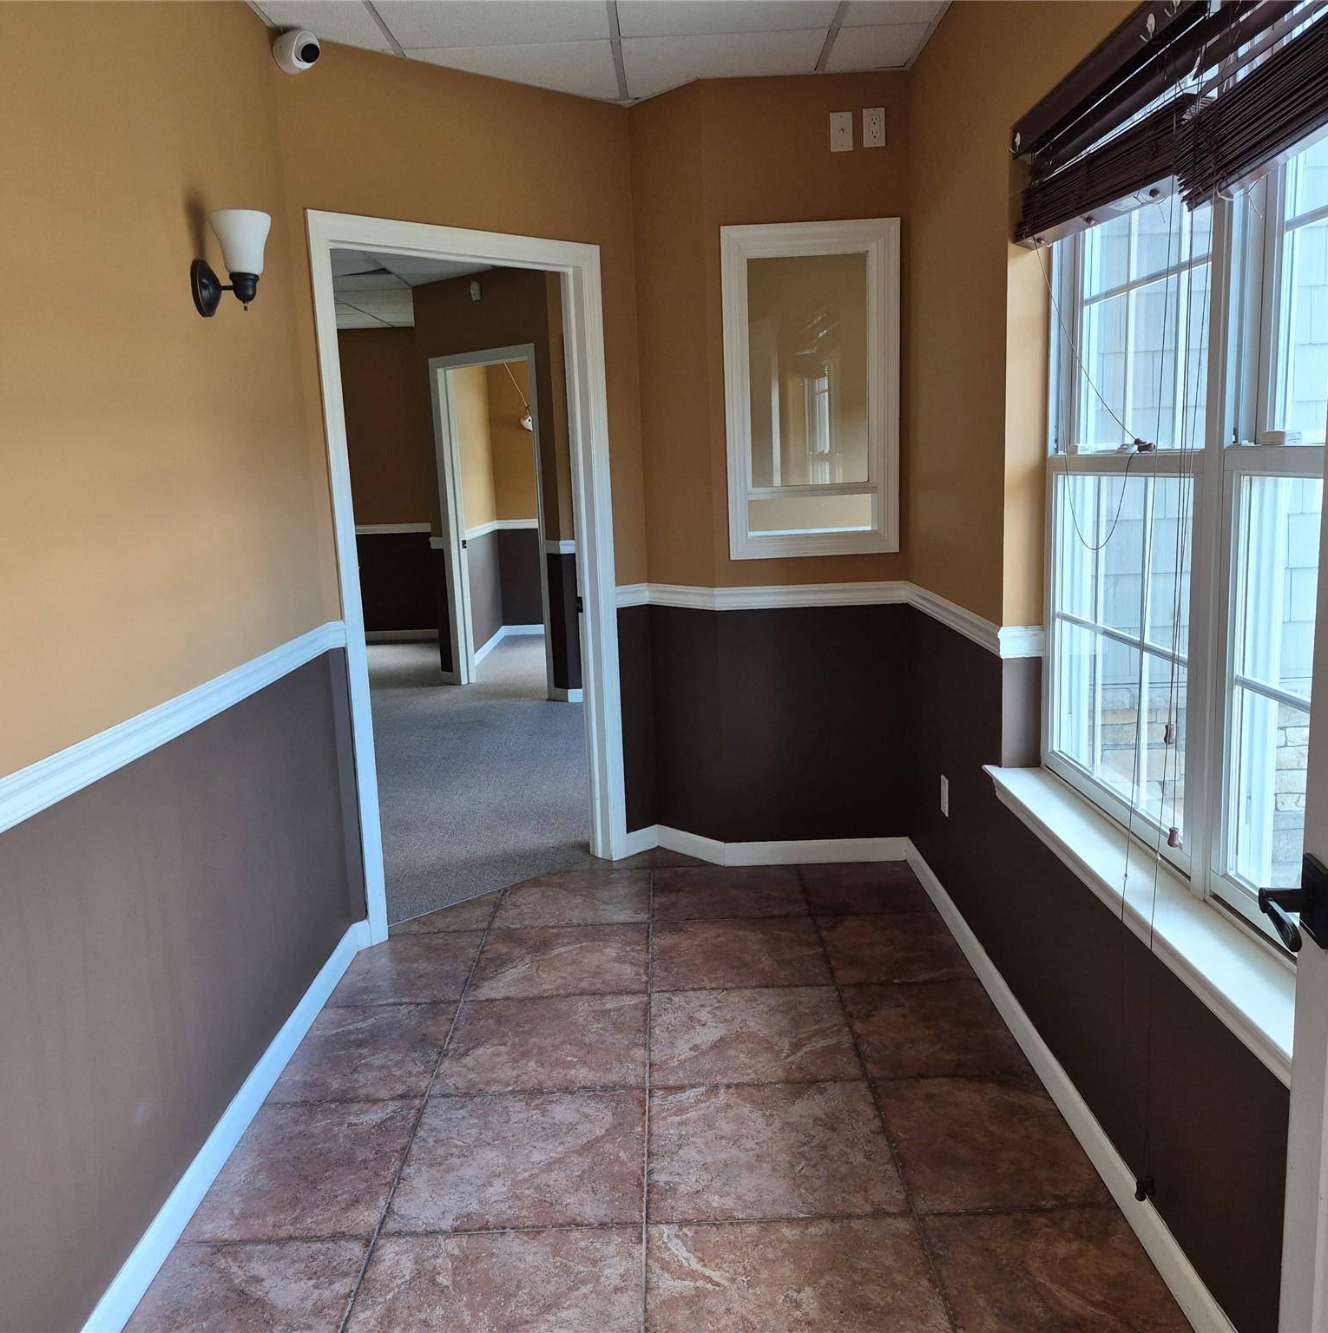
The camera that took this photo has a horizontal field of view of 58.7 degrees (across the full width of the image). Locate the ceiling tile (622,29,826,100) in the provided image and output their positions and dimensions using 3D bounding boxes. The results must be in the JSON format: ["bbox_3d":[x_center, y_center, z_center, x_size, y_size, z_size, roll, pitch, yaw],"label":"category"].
[{"bbox_3d":[0.175,-1.840,3.618,0.601,0.016,0.586,-2,9,1],"label":"ceiling tile"}]

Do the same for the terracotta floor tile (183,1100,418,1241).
[{"bbox_3d":[-0.743,1.045,2.477,0.388,0.010,0.487,-2,10,0],"label":"terracotta floor tile"}]

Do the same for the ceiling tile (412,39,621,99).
[{"bbox_3d":[-0.439,-1.819,3.629,0.602,0.016,0.590,-2,10,0],"label":"ceiling tile"}]

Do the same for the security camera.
[{"bbox_3d":[-0.972,-1.630,3.123,0.111,0.111,0.101,-8,11,-29],"label":"security camera"}]

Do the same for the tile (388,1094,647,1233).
[{"bbox_3d":[-0.291,1.028,2.474,0.504,0.010,0.487,-2,10,0],"label":"tile"}]

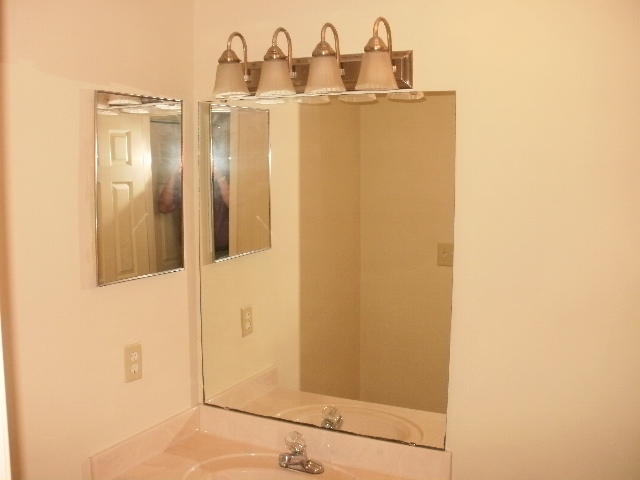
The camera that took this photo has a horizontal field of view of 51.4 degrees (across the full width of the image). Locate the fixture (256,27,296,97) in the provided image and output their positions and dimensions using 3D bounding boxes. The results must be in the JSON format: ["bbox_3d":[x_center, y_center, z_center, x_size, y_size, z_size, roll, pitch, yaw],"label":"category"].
[{"bbox_3d":[-0.125,-0.543,2.006,0.120,0.209,0.158,4,8,27],"label":"fixture"}]

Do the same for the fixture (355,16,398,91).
[{"bbox_3d":[0.169,-0.524,1.855,0.120,0.209,0.158,4,8,27],"label":"fixture"}]

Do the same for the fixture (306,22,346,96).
[{"bbox_3d":[0.022,-0.533,1.931,0.120,0.209,0.158,4,8,27],"label":"fixture"}]

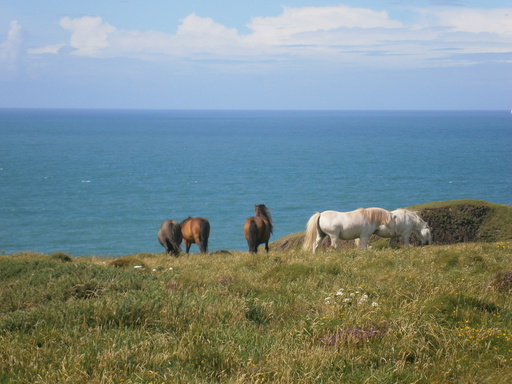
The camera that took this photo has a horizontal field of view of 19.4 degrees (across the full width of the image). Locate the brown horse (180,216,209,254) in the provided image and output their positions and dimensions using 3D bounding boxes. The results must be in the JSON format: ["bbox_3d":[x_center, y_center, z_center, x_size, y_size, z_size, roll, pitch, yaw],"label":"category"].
[{"bbox_3d":[-1.951,1.311,44.500,0.550,1.132,1.800,-2,4,-30],"label":"brown horse"}]

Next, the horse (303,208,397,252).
[{"bbox_3d":[2.597,1.083,41.500,2.500,1.278,0.550,0,3,-11],"label":"horse"}]

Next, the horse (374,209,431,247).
[{"bbox_3d":[3.946,1.096,43.500,2.300,1.214,0.550,0,3,-7],"label":"horse"}]

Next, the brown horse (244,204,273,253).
[{"bbox_3d":[0.089,1.124,44.500,0.570,1.504,1.750,1,3,14],"label":"brown horse"}]

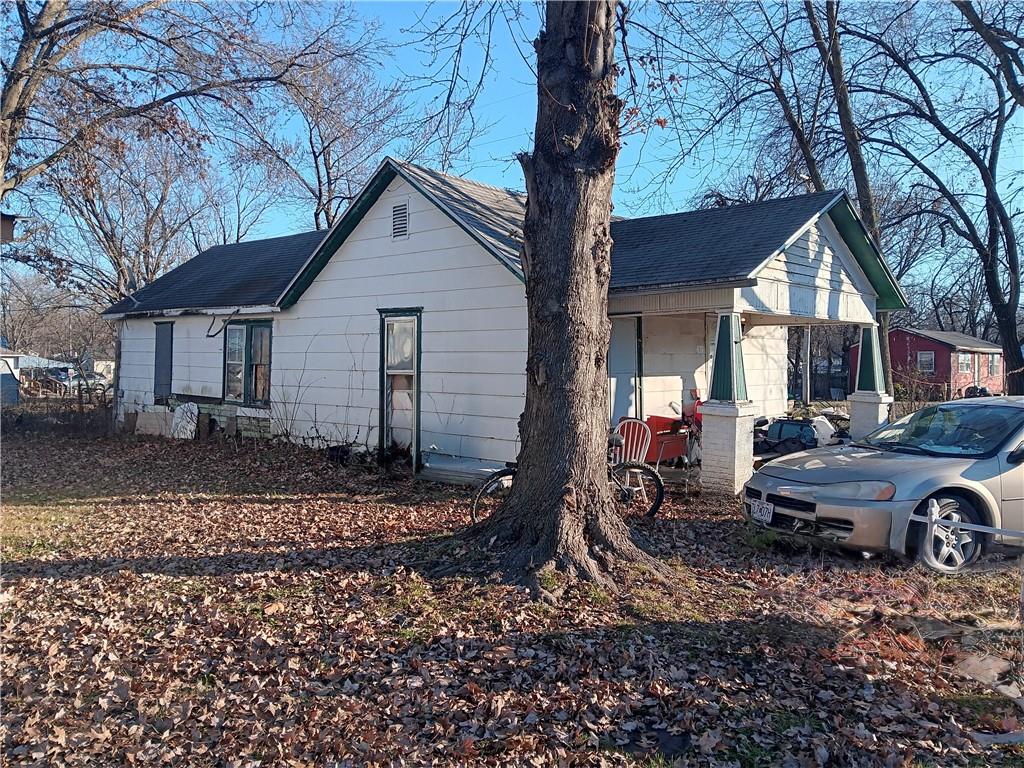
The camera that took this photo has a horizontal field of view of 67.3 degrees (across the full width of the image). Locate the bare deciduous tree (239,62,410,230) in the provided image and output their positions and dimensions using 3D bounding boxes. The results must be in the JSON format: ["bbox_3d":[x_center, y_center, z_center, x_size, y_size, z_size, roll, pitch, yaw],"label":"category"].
[{"bbox_3d":[-5.887,-4.632,24.216,5.554,10.934,5.554,0,2,0],"label":"bare deciduous tree"}]

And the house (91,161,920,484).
[{"bbox_3d":[-0.786,-1.120,15.537,14.350,4.410,8.480,2,3,40],"label":"house"}]

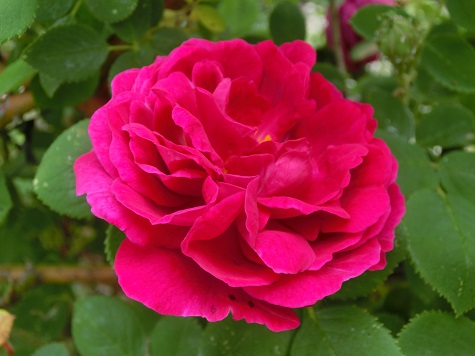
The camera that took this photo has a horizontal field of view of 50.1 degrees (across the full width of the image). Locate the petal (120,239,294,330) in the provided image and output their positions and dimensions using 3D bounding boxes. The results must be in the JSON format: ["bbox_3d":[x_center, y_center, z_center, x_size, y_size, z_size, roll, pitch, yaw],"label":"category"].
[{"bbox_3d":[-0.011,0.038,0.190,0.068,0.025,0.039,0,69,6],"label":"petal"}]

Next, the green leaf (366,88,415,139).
[{"bbox_3d":[0.077,-0.035,0.260,0.029,0.013,0.033,0,69,-6],"label":"green leaf"}]

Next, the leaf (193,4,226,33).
[{"bbox_3d":[-0.018,-0.101,0.320,0.021,0.012,0.018,0,69,0],"label":"leaf"}]

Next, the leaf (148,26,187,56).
[{"bbox_3d":[-0.036,-0.071,0.265,0.023,0.011,0.017,0,67,0],"label":"leaf"}]

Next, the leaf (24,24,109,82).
[{"bbox_3d":[-0.084,-0.061,0.250,0.041,0.014,0.029,0,67,-3],"label":"leaf"}]

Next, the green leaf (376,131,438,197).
[{"bbox_3d":[0.081,-0.006,0.245,0.034,0.014,0.035,0,67,-6],"label":"green leaf"}]

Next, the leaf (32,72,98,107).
[{"bbox_3d":[-0.093,-0.050,0.275,0.036,0.013,0.024,0,67,0],"label":"leaf"}]

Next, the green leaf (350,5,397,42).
[{"bbox_3d":[0.086,-0.094,0.310,0.033,0.015,0.024,0,69,6],"label":"green leaf"}]

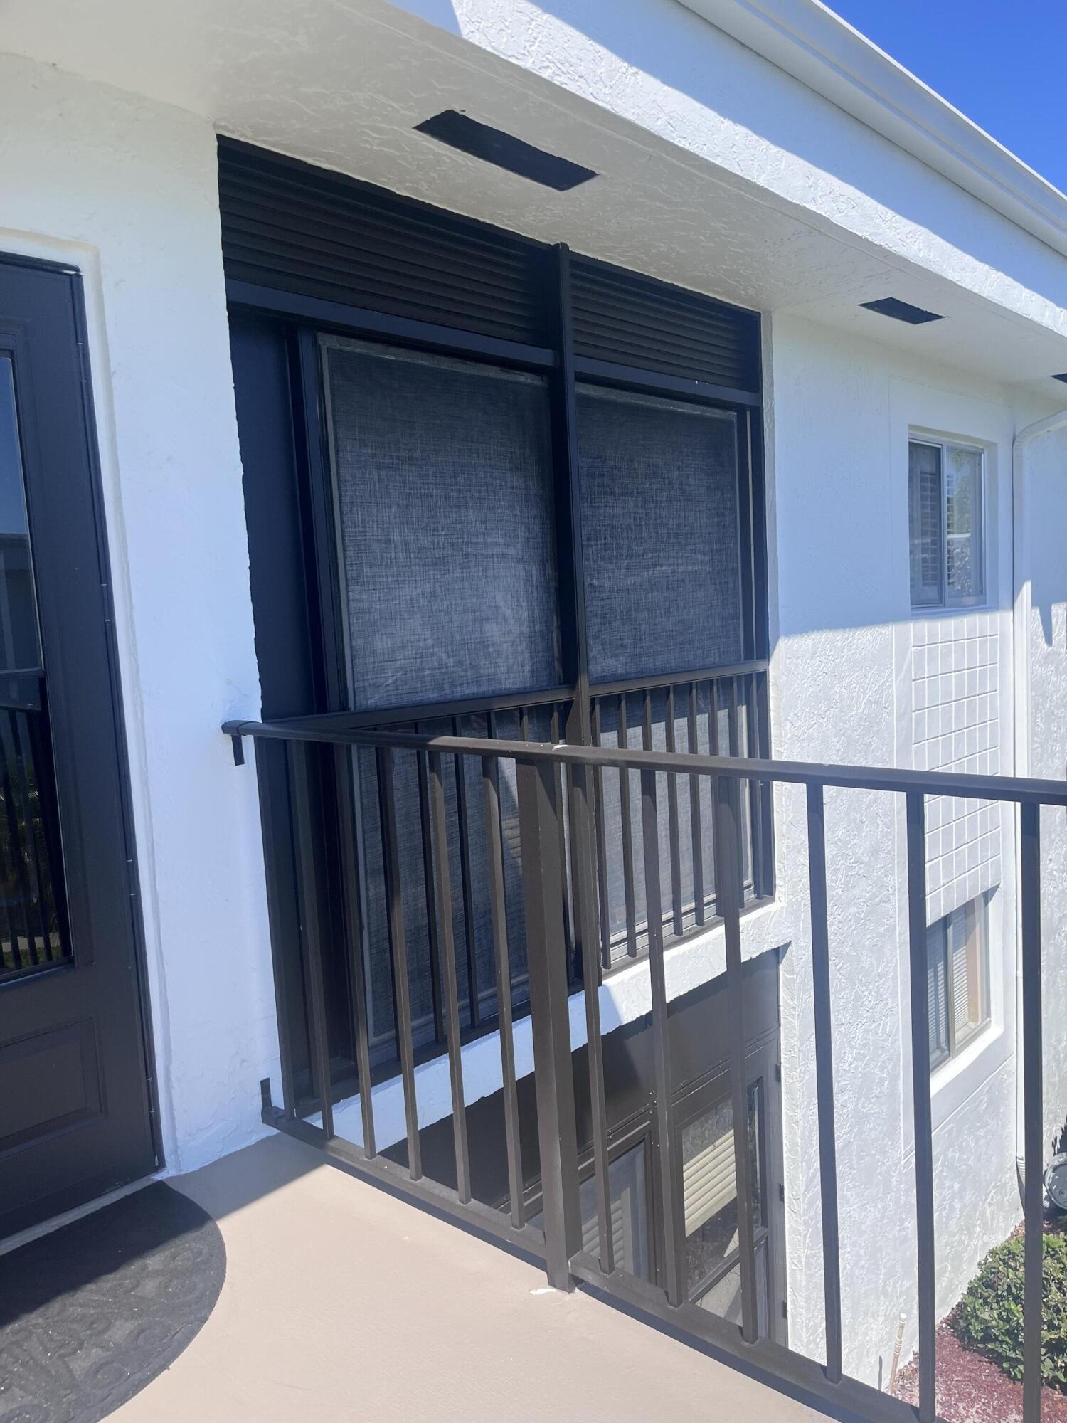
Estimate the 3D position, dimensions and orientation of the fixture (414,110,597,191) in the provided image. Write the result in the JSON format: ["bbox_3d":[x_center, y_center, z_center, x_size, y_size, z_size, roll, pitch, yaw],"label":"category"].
[{"bbox_3d":[-0.057,-1.443,2.766,0.131,0.030,0.570,2,7,43],"label":"fixture"}]

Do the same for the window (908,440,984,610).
[{"bbox_3d":[2.261,-1.028,5.918,0.080,0.927,1.161,2,7,43],"label":"window"}]

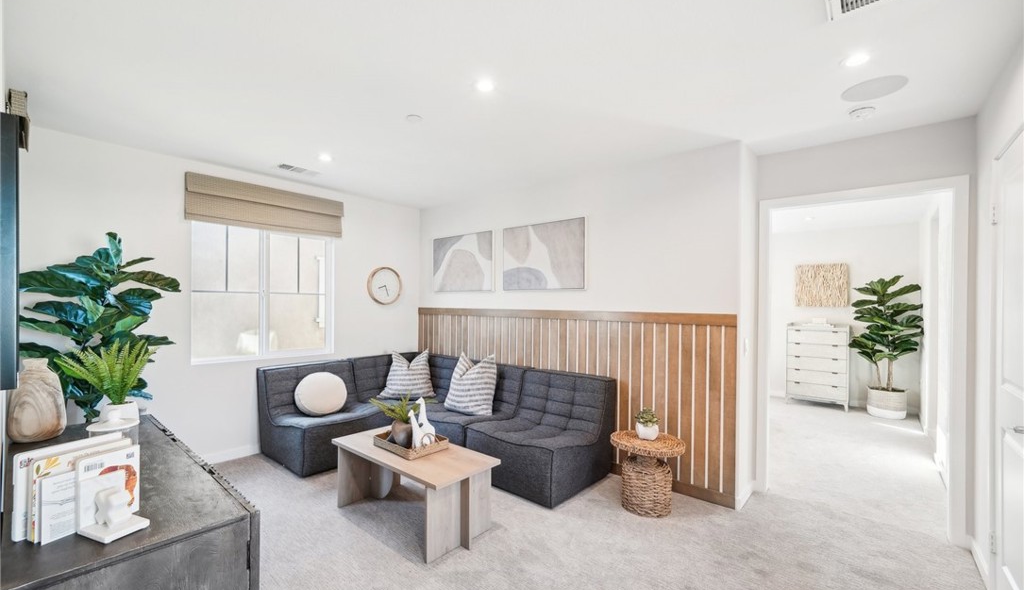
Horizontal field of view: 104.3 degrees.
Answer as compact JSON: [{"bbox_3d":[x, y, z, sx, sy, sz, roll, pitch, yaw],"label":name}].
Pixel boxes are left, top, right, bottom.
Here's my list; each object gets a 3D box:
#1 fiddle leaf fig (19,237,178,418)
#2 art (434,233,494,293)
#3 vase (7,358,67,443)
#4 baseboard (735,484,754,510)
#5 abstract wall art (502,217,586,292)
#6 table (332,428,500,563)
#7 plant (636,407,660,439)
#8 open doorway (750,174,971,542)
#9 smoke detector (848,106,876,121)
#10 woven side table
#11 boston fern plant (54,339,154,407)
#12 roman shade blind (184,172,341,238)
[{"bbox_3d":[-2.320,0.530,2.250,0.720,1.740,0.680,0,-1,38],"label":"fiddle leaf fig"},{"bbox_3d":[-0.553,-0.335,4.280,0.925,0.625,0.040,0,0,39],"label":"art"},{"bbox_3d":[-2.230,0.480,1.865,0.180,0.370,0.170,0,-1,38],"label":"vase"},{"bbox_3d":[1.635,1.394,2.778,0.016,0.084,0.380,0,-1,42],"label":"baseboard"},{"bbox_3d":[0.275,-0.335,3.545,0.890,0.605,0.035,0,-1,37],"label":"abstract wall art"},{"bbox_3d":[-0.648,1.203,2.550,1.090,0.428,0.485,0,-1,39],"label":"table"},{"bbox_3d":[0.954,0.891,2.778,0.165,0.215,0.165,0,0,40],"label":"plant"},{"bbox_3d":[2.243,0.382,2.643,1.025,2.140,0.140,0,0,40],"label":"open doorway"},{"bbox_3d":[1.936,-0.993,2.199,0.130,0.040,0.130,0,0,40],"label":"smoke detector"},{"bbox_3d":[0.925,1.215,2.728,0.465,0.445,0.455,0,0,40],"label":"woven side table"},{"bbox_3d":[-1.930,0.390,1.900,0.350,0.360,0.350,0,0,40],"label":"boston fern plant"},{"bbox_3d":[-2.120,-0.756,3.543,0.085,0.370,1.240,0,0,42],"label":"roman shade blind"}]

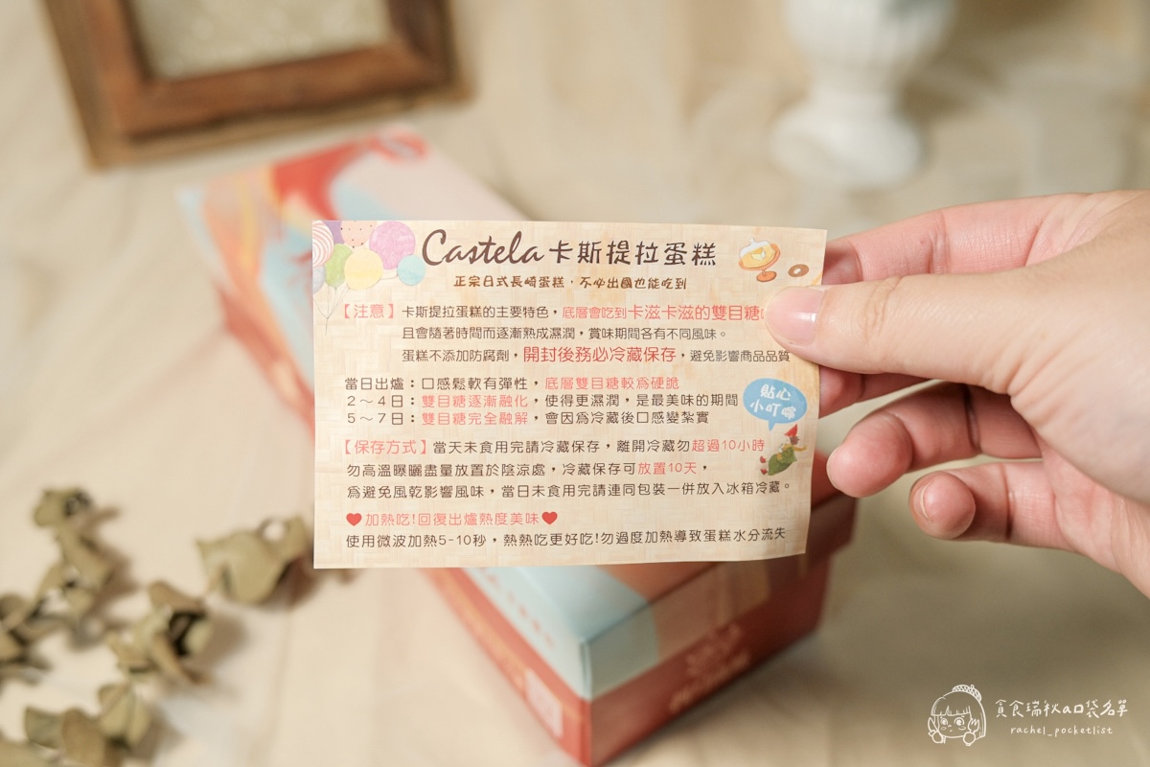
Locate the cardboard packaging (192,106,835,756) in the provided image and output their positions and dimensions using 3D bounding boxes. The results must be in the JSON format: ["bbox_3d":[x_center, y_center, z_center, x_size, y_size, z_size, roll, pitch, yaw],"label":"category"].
[{"bbox_3d":[-0.037,0.002,0.437,0.102,0.068,0.280,-24,45,-27],"label":"cardboard packaging"}]

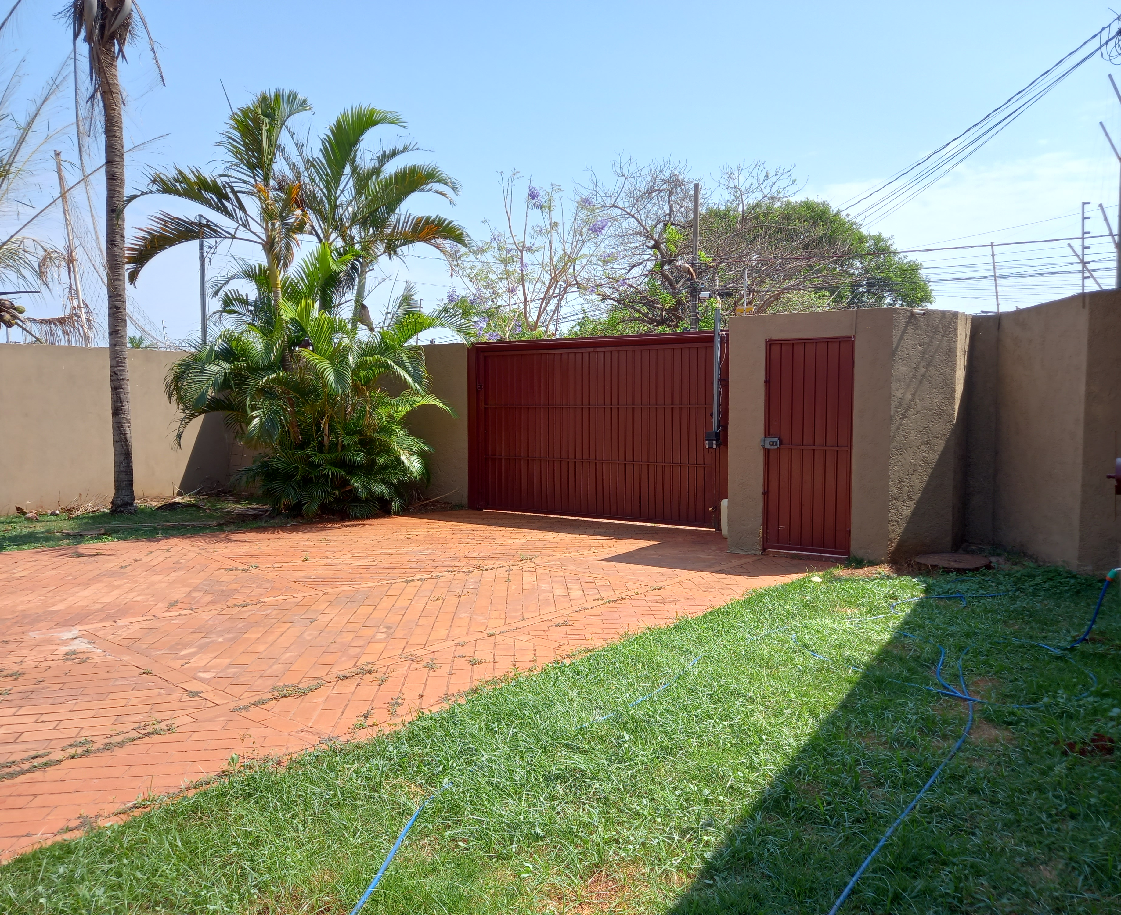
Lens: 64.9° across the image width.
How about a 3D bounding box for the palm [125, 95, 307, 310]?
[{"bbox_3d":[-4.723,-2.220,12.385,2.550,5.775,2.400,-2,4,-21],"label":"palm"}]

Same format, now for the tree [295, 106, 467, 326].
[{"bbox_3d":[-2.459,-2.080,12.276,2.360,5.497,2.400,-1,4,-11],"label":"tree"}]

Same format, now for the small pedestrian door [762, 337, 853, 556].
[{"bbox_3d":[2.323,-0.098,8.271,0.830,2.028,0.070,2,4,32],"label":"small pedestrian door"}]

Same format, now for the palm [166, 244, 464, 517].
[{"bbox_3d":[-3.352,-1.113,12.214,4.000,3.580,3.200,-1,4,-15],"label":"palm"}]

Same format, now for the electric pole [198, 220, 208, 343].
[{"bbox_3d":[-8.400,-2.752,20.885,0.130,5.772,0.130,-2,4,-22],"label":"electric pole"}]

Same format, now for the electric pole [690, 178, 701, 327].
[{"bbox_3d":[4.116,-4.389,27.261,0.250,8.149,0.250,0,4,9],"label":"electric pole"}]

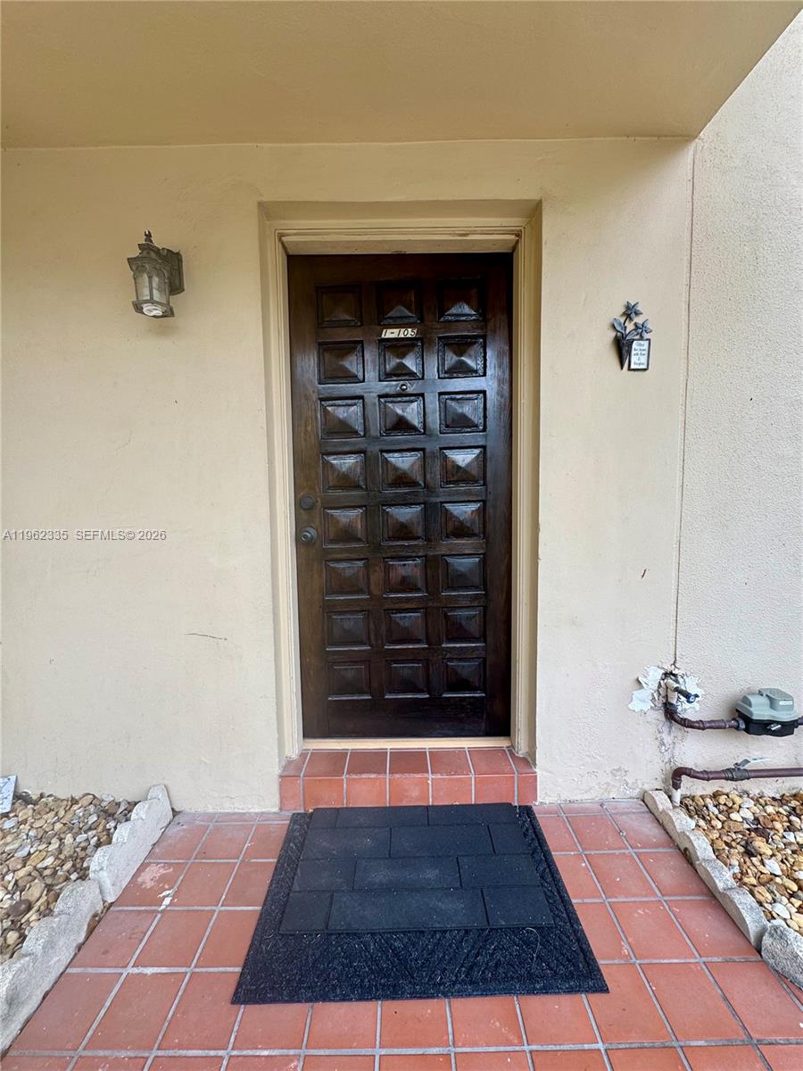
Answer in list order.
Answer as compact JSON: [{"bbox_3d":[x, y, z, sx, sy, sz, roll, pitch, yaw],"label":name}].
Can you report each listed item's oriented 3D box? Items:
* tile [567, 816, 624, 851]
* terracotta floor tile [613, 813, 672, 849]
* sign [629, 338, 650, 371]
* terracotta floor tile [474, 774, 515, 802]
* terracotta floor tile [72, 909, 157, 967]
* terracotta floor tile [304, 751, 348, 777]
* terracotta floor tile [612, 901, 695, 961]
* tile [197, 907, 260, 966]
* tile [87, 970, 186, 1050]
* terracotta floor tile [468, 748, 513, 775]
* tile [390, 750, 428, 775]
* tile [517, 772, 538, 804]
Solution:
[{"bbox_3d":[0.687,1.058,1.531,0.153,0.013,0.155,-1,6,0],"label":"tile"},{"bbox_3d":[0.855,1.056,1.538,0.154,0.014,0.156,-1,5,0],"label":"terracotta floor tile"},{"bbox_3d":[0.846,-0.640,1.540,0.071,0.106,0.012,-1,5,0],"label":"sign"},{"bbox_3d":[0.358,0.980,1.671,0.153,0.132,0.013,-1,6,0],"label":"terracotta floor tile"},{"bbox_3d":[-0.809,1.157,1.236,0.156,0.014,0.159,-2,6,0],"label":"terracotta floor tile"},{"bbox_3d":[-0.299,0.930,1.754,0.156,0.014,0.162,-1,5,0],"label":"terracotta floor tile"},{"bbox_3d":[0.689,1.096,1.202,0.154,0.012,0.154,-1,5,0],"label":"terracotta floor tile"},{"bbox_3d":[-0.474,1.148,1.233,0.156,0.014,0.159,-2,6,0],"label":"tile"},{"bbox_3d":[-0.626,1.140,1.037,0.153,0.013,0.155,-1,6,0],"label":"tile"},{"bbox_3d":[0.365,0.924,1.768,0.156,0.014,0.166,-2,6,0],"label":"terracotta floor tile"},{"bbox_3d":[0.029,0.933,1.771,0.156,0.014,0.166,-2,6,0],"label":"tile"},{"bbox_3d":[0.485,0.978,1.681,0.074,0.127,0.014,-1,5,0],"label":"tile"}]

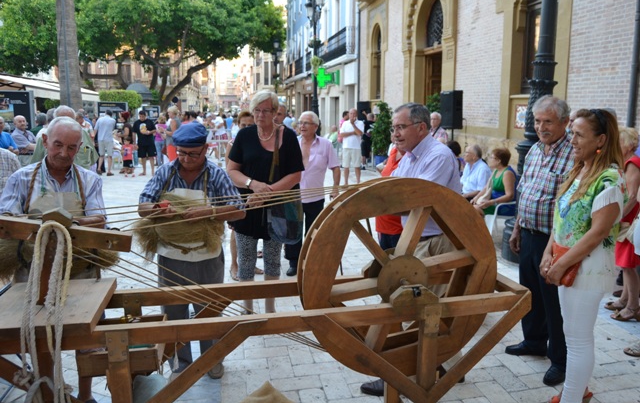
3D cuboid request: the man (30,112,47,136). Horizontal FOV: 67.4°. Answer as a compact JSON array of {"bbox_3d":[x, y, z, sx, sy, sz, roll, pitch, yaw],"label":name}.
[{"bbox_3d":[-4.870,-0.715,8.411,0.500,1.640,0.320,-7,12,-32],"label":"man"}]

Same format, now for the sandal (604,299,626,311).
[{"bbox_3d":[2.539,0.868,4.097,0.250,0.100,0.090,3,11,14],"label":"sandal"}]

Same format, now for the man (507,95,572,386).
[{"bbox_3d":[1.437,0.226,3.073,0.330,1.735,0.500,-9,14,-41],"label":"man"}]

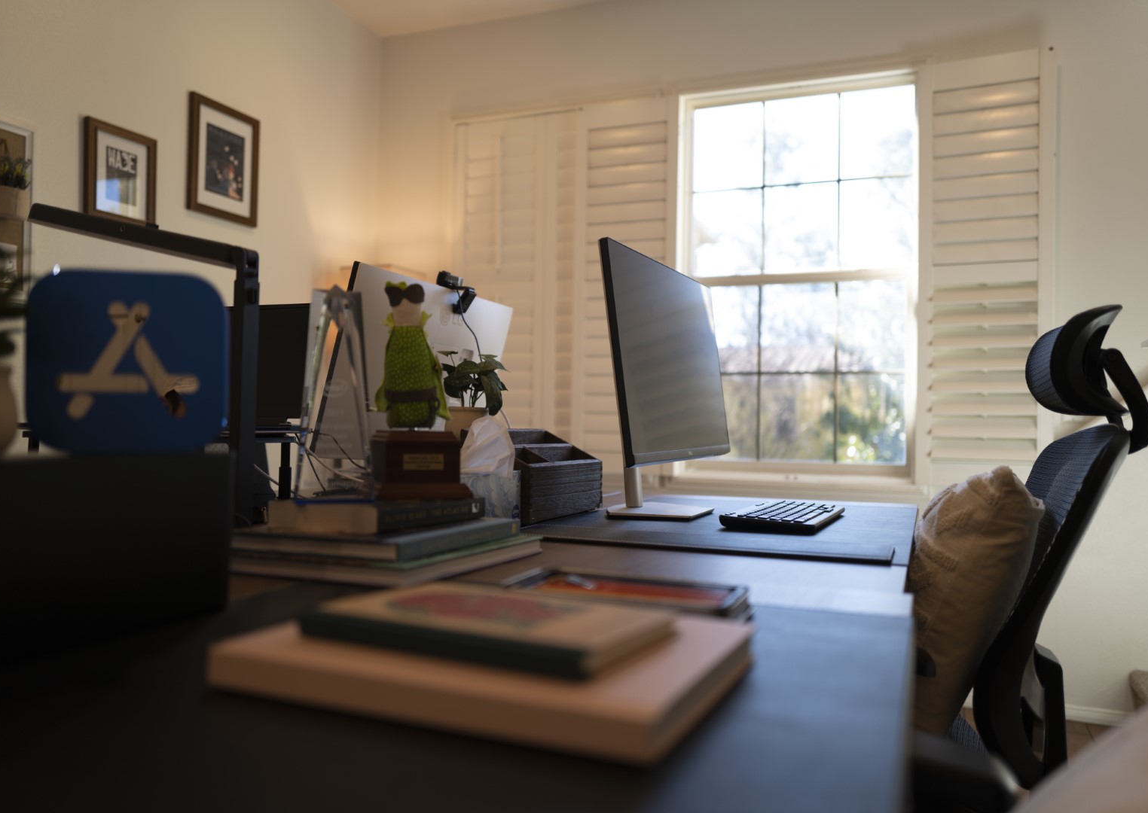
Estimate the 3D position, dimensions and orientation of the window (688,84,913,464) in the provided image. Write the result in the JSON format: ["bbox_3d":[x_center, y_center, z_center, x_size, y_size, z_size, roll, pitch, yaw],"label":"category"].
[{"bbox_3d":[0.826,-0.479,3.557,0.885,1.450,0.100,0,-1,22],"label":"window"}]

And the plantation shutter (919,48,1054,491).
[{"bbox_3d":[1.413,-0.459,3.275,0.429,1.500,0.060,0,-1,25],"label":"plantation shutter"}]

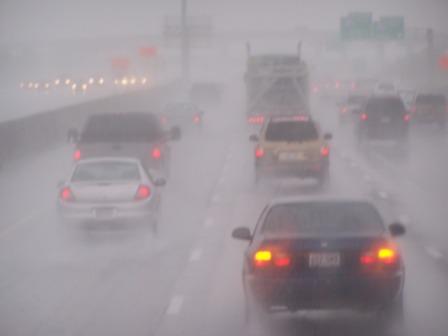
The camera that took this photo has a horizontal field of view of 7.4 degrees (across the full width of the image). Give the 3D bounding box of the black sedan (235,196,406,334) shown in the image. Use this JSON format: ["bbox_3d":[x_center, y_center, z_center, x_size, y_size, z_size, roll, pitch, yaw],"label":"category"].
[{"bbox_3d":[1.060,1.040,38.050,1.760,1.410,4.500,-1,2,1],"label":"black sedan"}]

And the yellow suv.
[{"bbox_3d":[1.717,-0.508,87.200,1.820,1.730,4.450,-1,2,1],"label":"yellow suv"}]

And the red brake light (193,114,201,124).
[{"bbox_3d":[-1.145,-2.042,146.000,0.290,0.330,0.160,-1,2,1],"label":"red brake light"}]

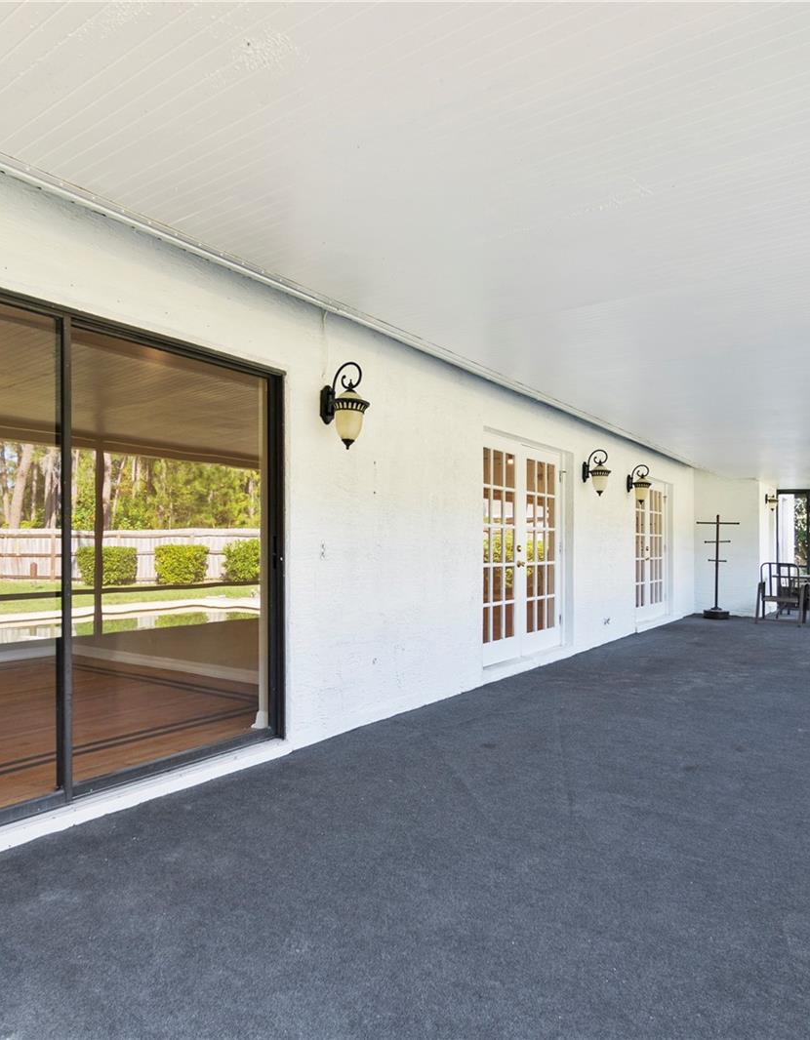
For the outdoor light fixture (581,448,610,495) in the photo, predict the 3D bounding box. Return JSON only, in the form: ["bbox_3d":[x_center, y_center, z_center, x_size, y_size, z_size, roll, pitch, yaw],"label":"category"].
[{"bbox_3d":[2.121,-0.513,7.152,0.305,0.510,0.240,-1,-2,37],"label":"outdoor light fixture"}]

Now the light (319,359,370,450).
[{"bbox_3d":[-0.349,-0.666,3.821,0.305,0.510,0.240,-1,-2,37],"label":"light"}]

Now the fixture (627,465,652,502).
[{"bbox_3d":[3.062,-0.451,8.420,0.305,0.510,0.240,-1,-2,37],"label":"fixture"}]

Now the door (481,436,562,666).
[{"bbox_3d":[1.141,0.300,6.272,0.080,2.040,1.820,-1,-2,37],"label":"door"}]

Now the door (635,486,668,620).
[{"bbox_3d":[3.571,0.443,9.534,0.080,2.040,1.820,-1,-2,37],"label":"door"}]

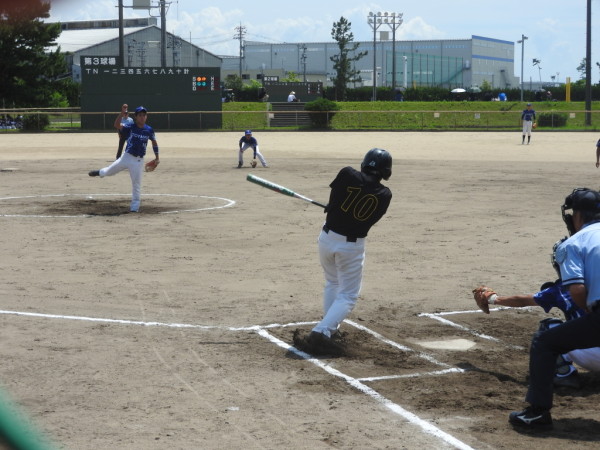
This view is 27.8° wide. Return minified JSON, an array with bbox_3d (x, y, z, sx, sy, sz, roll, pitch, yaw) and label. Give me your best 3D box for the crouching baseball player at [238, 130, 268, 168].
[{"bbox_3d":[-1.311,-2.114,34.200,0.800,1.020,0.750,-1,6,-4],"label":"crouching baseball player"}]

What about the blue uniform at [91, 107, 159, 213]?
[{"bbox_3d":[-2.899,-1.085,20.100,1.050,1.720,0.800,-1,6,-12],"label":"blue uniform"}]

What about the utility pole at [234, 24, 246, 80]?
[{"bbox_3d":[-8.092,-21.011,165.000,1.600,12.600,0.800,0,6,0],"label":"utility pole"}]

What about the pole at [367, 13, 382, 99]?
[{"bbox_3d":[9.824,-21.165,160.000,2.100,13.800,0.800,0,6,0],"label":"pole"}]

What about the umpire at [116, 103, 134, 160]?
[{"bbox_3d":[-5.550,-2.871,38.700,0.550,1.660,0.450,-1,6,-9],"label":"umpire"}]

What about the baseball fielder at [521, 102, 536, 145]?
[{"bbox_3d":[9.605,-4.258,51.000,0.620,1.720,0.420,0,6,7],"label":"baseball fielder"}]

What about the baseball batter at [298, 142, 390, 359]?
[{"bbox_3d":[0.345,0.182,9.000,0.650,1.500,0.600,1,6,12],"label":"baseball batter"}]

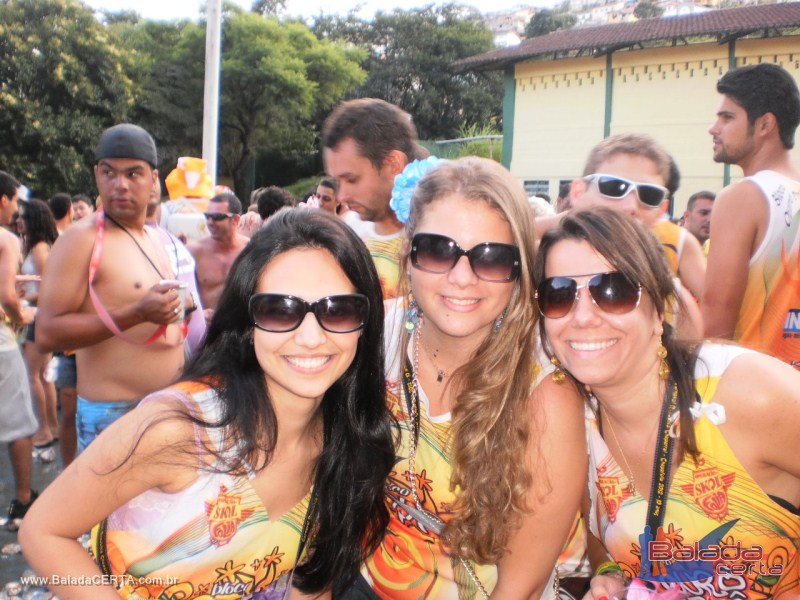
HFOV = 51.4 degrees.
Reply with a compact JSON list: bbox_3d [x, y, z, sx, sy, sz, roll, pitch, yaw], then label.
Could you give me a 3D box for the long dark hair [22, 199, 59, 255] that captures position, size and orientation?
[{"bbox_3d":[-2.358,-0.475,5.450,0.240,0.370,0.230,0,7,-15],"label":"long dark hair"}]

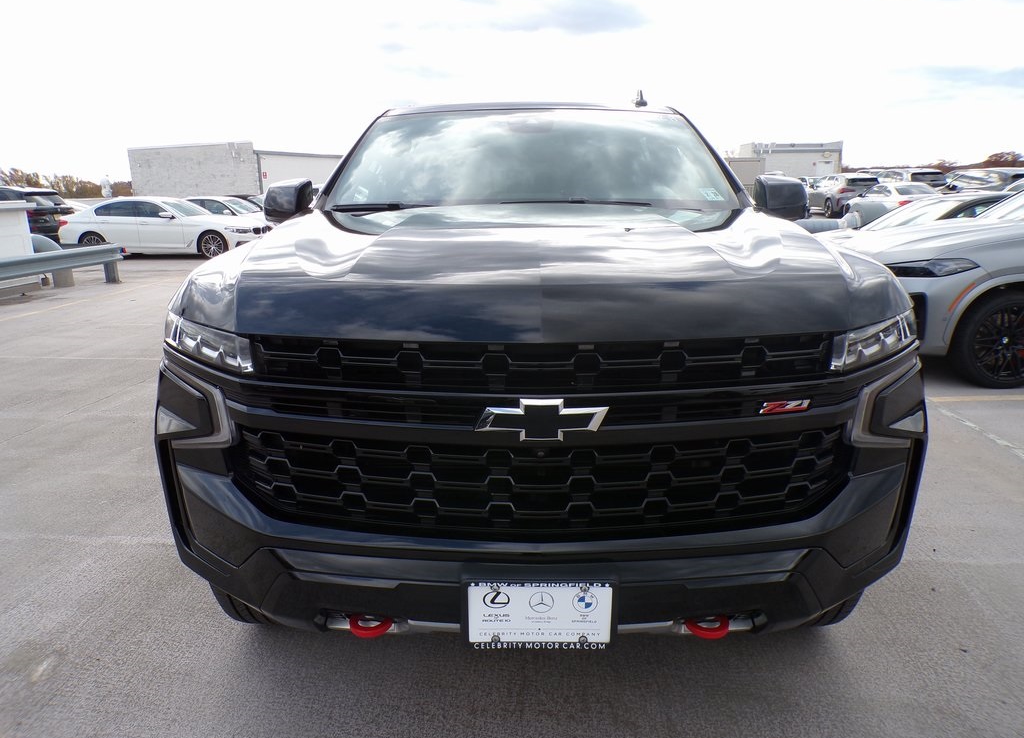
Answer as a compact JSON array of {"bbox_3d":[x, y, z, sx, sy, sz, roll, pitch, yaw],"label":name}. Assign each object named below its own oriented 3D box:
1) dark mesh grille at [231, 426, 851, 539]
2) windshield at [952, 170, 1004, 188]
[{"bbox_3d":[0.059,0.240,1.479,1.300,0.215,0.160,0,14,1],"label":"dark mesh grille"},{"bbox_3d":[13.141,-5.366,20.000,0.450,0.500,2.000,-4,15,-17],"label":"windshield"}]

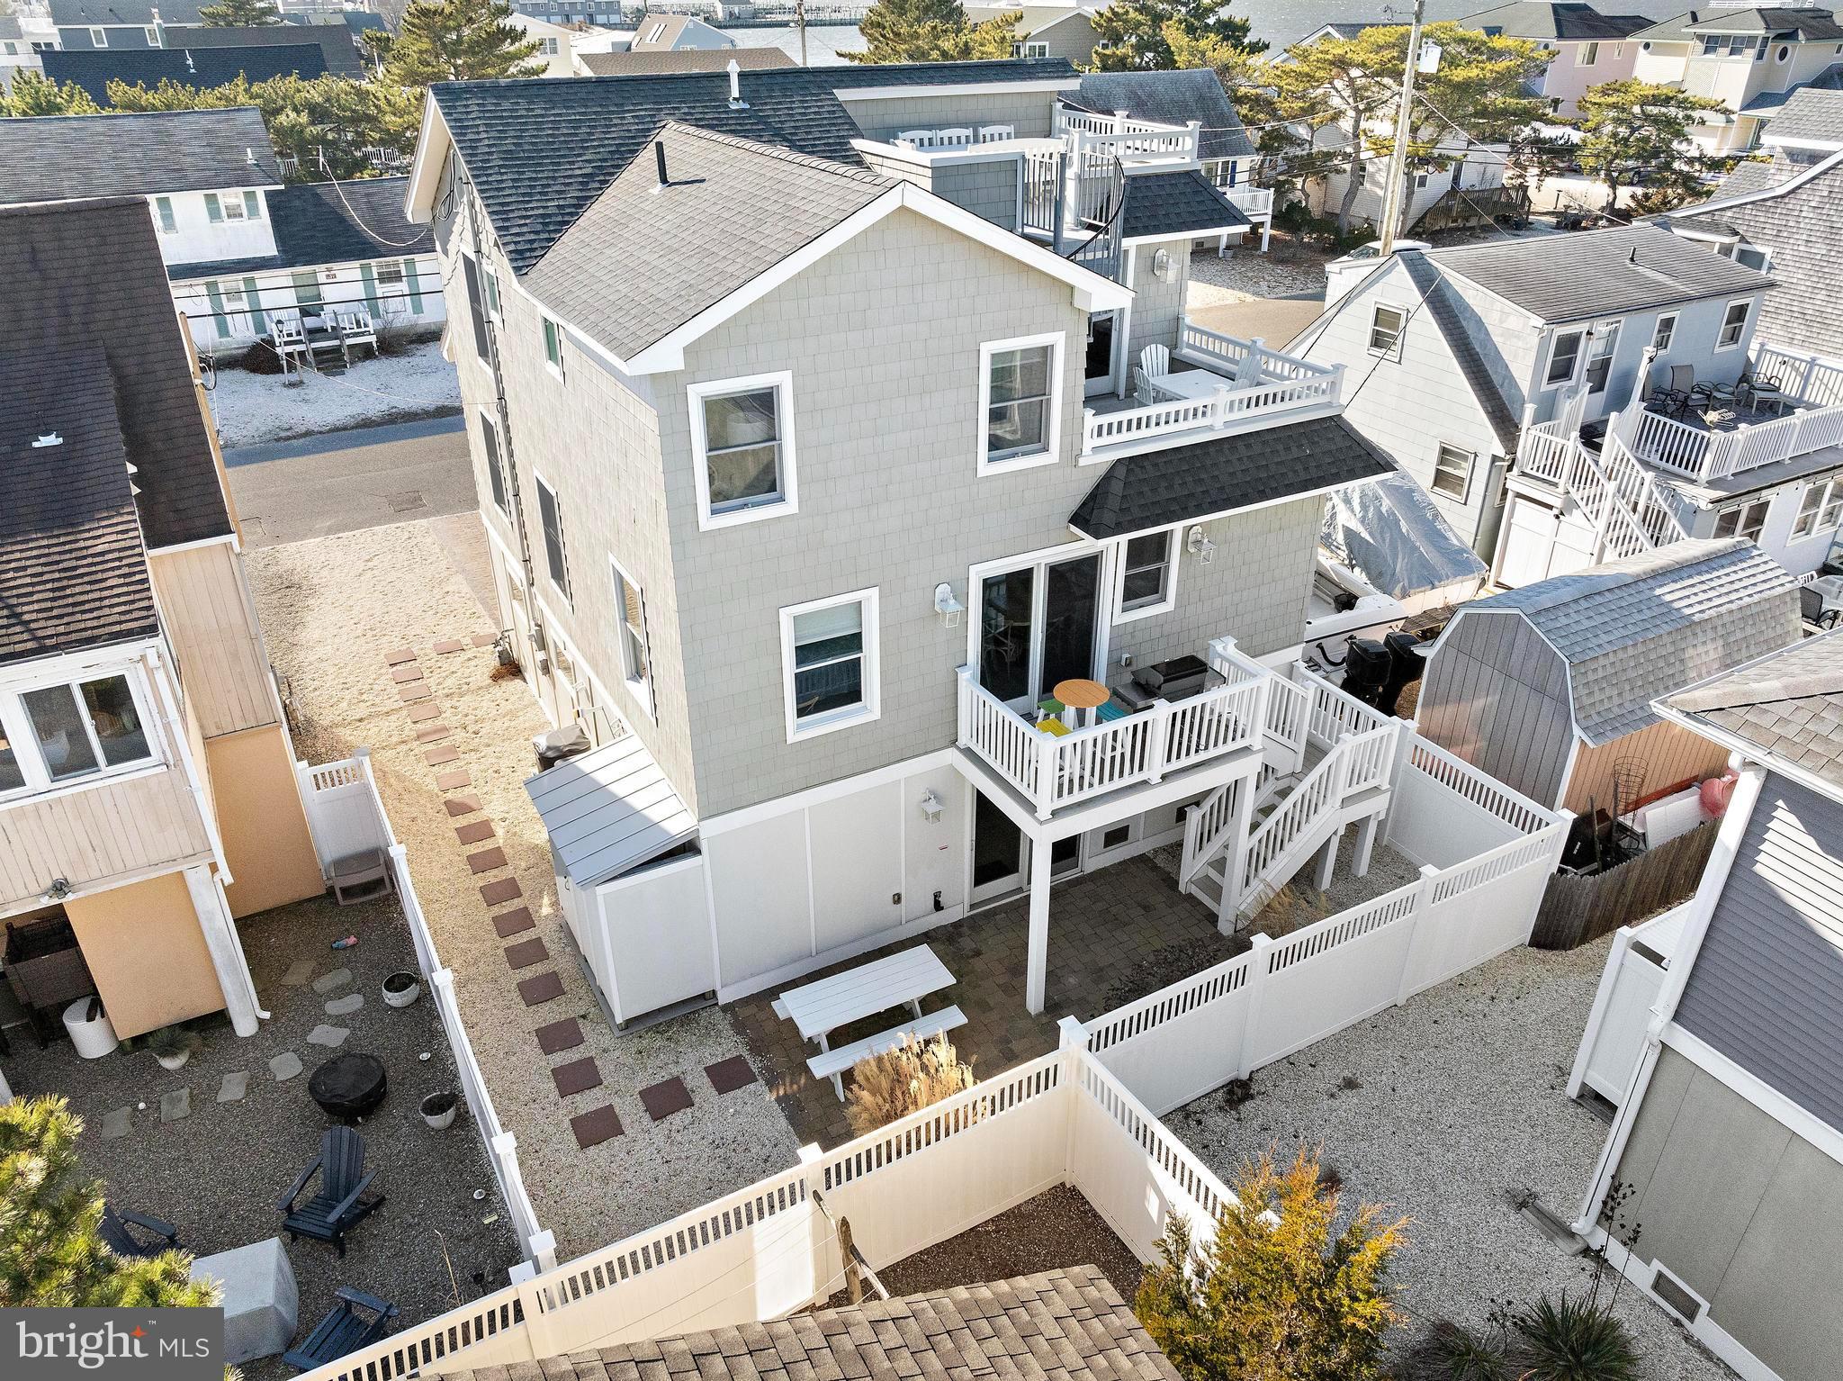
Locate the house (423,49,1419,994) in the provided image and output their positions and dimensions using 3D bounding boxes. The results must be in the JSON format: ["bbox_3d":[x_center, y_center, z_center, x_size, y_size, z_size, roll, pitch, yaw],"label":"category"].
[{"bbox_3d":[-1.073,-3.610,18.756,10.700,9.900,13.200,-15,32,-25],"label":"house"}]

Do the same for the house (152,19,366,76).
[{"bbox_3d":[-42.369,-38.357,82.725,11.200,8.200,10.500,-15,32,-26],"label":"house"}]

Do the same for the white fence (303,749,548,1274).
[{"bbox_3d":[-5.406,3.420,13.543,0.900,1.920,8.720,-15,32,-26],"label":"white fence"}]

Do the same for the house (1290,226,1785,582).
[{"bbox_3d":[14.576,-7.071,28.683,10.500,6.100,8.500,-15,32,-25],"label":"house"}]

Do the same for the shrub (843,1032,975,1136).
[{"bbox_3d":[-0.031,4.257,12.787,1.250,1.150,1.200,0,29,0],"label":"shrub"}]

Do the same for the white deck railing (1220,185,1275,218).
[{"bbox_3d":[14.040,-21.852,57.238,3.200,1.200,1.800,-15,32,-25],"label":"white deck railing"}]

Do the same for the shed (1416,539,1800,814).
[{"bbox_3d":[9.964,-0.177,18.591,5.050,3.400,2.950,-15,32,-26],"label":"shed"}]

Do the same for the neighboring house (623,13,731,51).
[{"bbox_3d":[-28.117,-73.953,148.149,9.600,7.500,12.500,-15,32,-25],"label":"neighboring house"}]

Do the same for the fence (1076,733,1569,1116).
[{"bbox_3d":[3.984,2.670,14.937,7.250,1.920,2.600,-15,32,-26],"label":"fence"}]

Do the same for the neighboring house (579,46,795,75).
[{"bbox_3d":[-17.003,-43.088,93.498,16.000,6.500,9.000,-15,32,-25],"label":"neighboring house"}]

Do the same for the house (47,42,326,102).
[{"bbox_3d":[-34.815,-26.959,62.377,11.800,7.900,9.600,-15,32,-26],"label":"house"}]

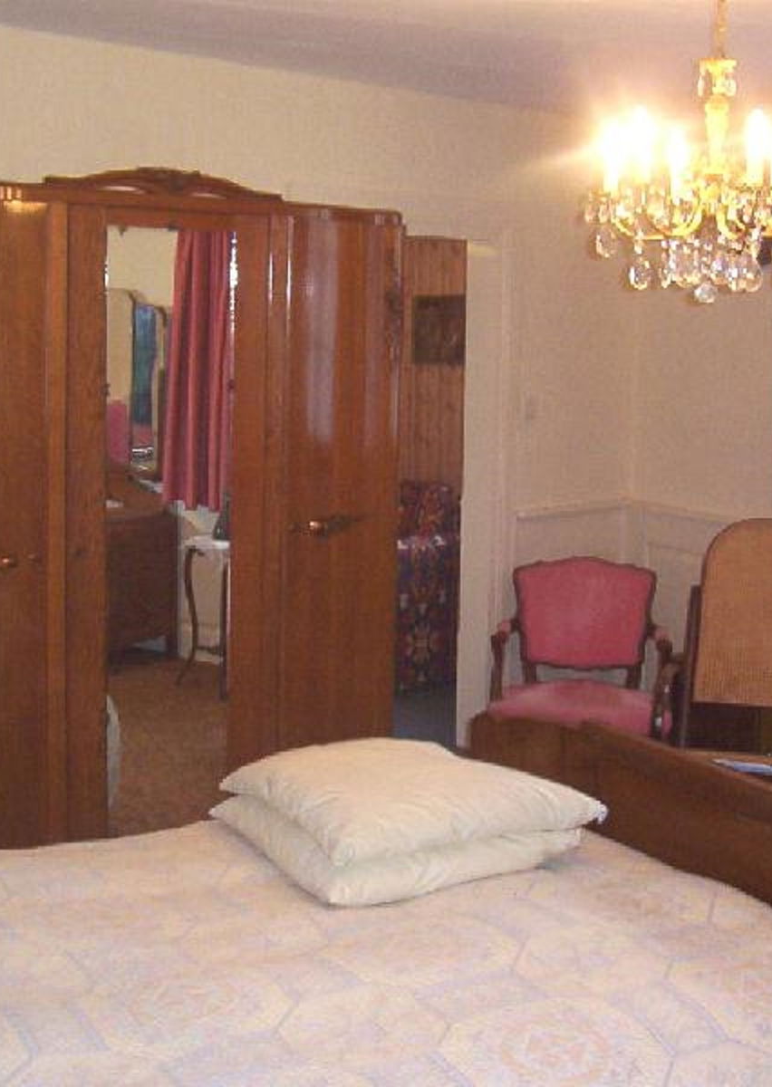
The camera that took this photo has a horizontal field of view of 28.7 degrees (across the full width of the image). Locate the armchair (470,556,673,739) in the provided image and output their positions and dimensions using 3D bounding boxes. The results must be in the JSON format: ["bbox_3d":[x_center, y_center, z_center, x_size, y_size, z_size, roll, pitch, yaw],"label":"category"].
[{"bbox_3d":[0.613,0.524,4.885,0.600,0.885,0.600,3,9,8],"label":"armchair"}]

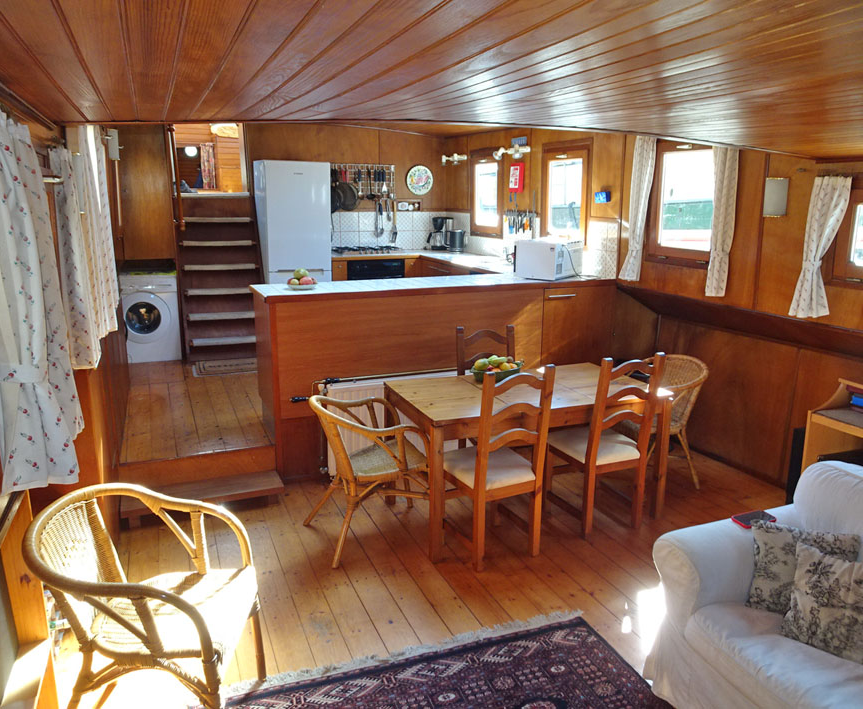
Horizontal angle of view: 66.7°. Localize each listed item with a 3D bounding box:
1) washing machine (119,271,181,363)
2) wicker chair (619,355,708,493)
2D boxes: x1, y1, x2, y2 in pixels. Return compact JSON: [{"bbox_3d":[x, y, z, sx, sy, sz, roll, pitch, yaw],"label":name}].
[{"bbox_3d":[-2.692,-0.385,6.129,0.600,0.825,0.580,-5,14,-22],"label":"washing machine"},{"bbox_3d":[1.439,0.437,4.236,0.650,0.790,0.560,-6,14,-27],"label":"wicker chair"}]

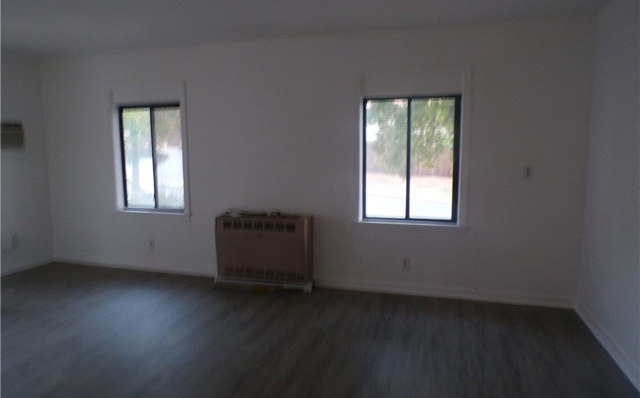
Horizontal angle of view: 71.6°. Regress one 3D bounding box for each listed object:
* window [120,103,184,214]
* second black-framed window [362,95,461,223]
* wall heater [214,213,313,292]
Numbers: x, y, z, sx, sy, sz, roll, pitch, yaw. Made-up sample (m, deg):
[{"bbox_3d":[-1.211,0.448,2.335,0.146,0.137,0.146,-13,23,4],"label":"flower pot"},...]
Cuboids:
[{"bbox_3d":[-1.857,-0.451,4.956,0.850,1.170,0.080,2,7,16],"label":"window"},{"bbox_3d":[0.850,-0.364,4.165,0.903,1.160,0.080,2,7,16],"label":"second black-framed window"},{"bbox_3d":[-0.561,0.529,4.495,0.973,0.713,0.220,2,7,16],"label":"wall heater"}]

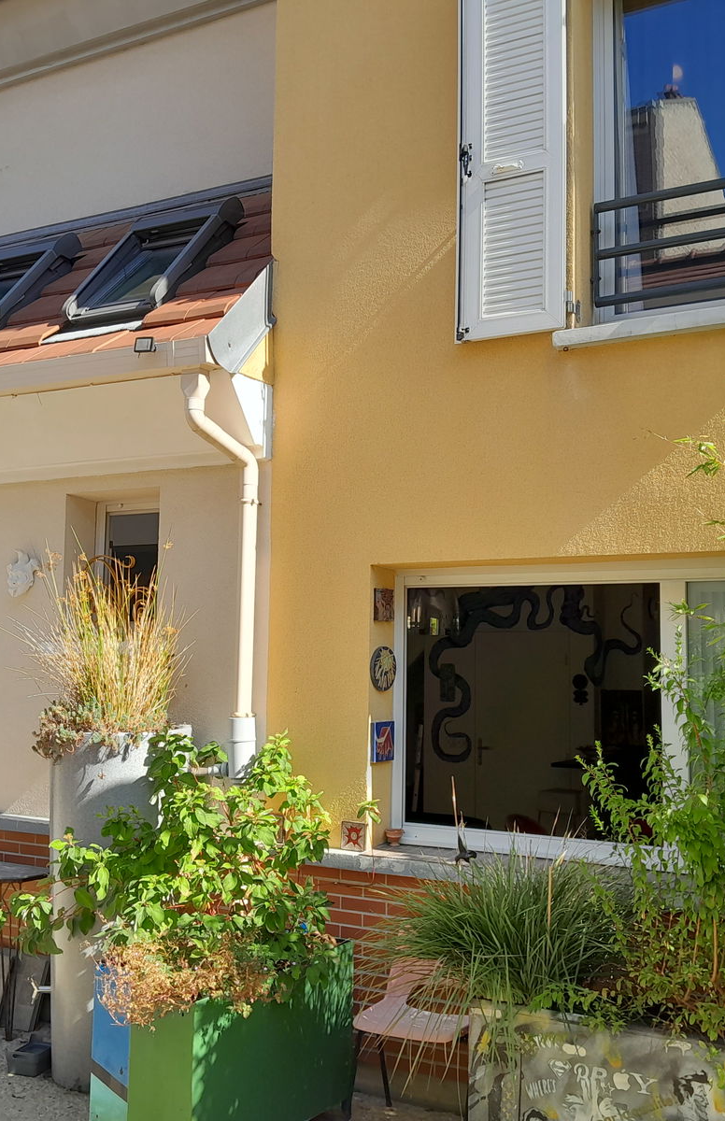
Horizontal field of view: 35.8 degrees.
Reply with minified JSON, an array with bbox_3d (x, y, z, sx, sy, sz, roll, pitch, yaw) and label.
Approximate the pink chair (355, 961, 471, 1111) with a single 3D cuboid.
[{"bbox_3d":[0.239,1.860,4.368,0.460,0.750,0.490,-1,-6,21],"label":"pink chair"}]

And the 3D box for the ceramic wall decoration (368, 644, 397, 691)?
[{"bbox_3d":[0.096,0.494,5.106,0.030,0.200,0.200,-2,-6,29],"label":"ceramic wall decoration"}]

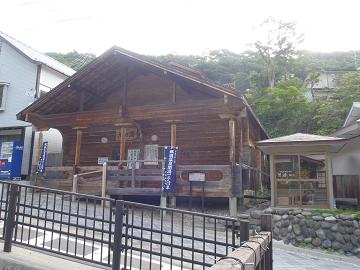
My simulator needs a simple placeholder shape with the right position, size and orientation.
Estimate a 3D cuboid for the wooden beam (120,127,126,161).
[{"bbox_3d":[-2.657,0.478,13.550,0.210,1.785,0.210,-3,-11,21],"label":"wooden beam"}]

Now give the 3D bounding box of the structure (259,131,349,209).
[{"bbox_3d":[4.660,1.306,11.318,2.936,2.806,2.600,-3,-11,21],"label":"structure"}]

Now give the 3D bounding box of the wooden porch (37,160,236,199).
[{"bbox_3d":[-2.387,2.190,14.025,10.506,1.316,1.950,-3,-11,21],"label":"wooden porch"}]

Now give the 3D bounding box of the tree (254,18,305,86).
[{"bbox_3d":[12.411,-10.520,37.247,6.500,10.010,6.200,-3,-11,19],"label":"tree"}]

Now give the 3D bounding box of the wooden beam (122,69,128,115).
[{"bbox_3d":[-2.616,-2.135,14.016,0.190,2.362,0.190,-3,-11,21],"label":"wooden beam"}]

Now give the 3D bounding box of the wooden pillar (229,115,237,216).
[{"bbox_3d":[2.086,1.234,11.555,0.250,3.834,0.250,-3,-11,21],"label":"wooden pillar"}]

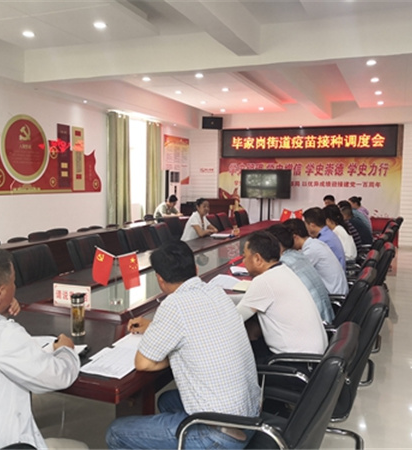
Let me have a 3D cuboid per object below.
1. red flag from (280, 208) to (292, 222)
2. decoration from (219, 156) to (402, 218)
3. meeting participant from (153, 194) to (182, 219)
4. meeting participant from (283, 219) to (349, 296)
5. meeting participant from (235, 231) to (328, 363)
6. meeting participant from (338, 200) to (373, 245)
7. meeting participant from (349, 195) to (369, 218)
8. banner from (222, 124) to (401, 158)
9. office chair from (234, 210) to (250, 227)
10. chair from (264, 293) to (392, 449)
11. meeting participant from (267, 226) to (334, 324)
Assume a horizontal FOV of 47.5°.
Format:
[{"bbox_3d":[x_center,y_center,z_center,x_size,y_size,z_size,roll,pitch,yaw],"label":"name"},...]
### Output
[{"bbox_3d":[1.324,-0.151,7.700,0.200,0.230,0.050,3,6,28],"label":"red flag"},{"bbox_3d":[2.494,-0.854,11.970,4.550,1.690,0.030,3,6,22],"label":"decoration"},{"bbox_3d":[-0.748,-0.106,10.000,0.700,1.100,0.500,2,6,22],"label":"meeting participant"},{"bbox_3d":[0.841,0.562,4.133,0.800,1.230,0.520,4,6,25],"label":"meeting participant"},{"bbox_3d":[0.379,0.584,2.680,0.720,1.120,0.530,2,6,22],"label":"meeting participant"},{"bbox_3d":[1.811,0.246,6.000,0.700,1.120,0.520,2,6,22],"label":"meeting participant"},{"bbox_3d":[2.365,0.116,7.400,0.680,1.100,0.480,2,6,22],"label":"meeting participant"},{"bbox_3d":[2.466,-2.067,11.782,4.370,0.740,0.100,3,6,22],"label":"banner"},{"bbox_3d":[0.738,0.192,8.850,0.630,0.970,0.580,2,6,22],"label":"office chair"},{"bbox_3d":[0.674,0.827,2.664,0.660,0.990,0.580,3,6,23],"label":"chair"},{"bbox_3d":[0.597,0.621,3.458,0.800,1.240,0.480,4,6,25],"label":"meeting participant"}]

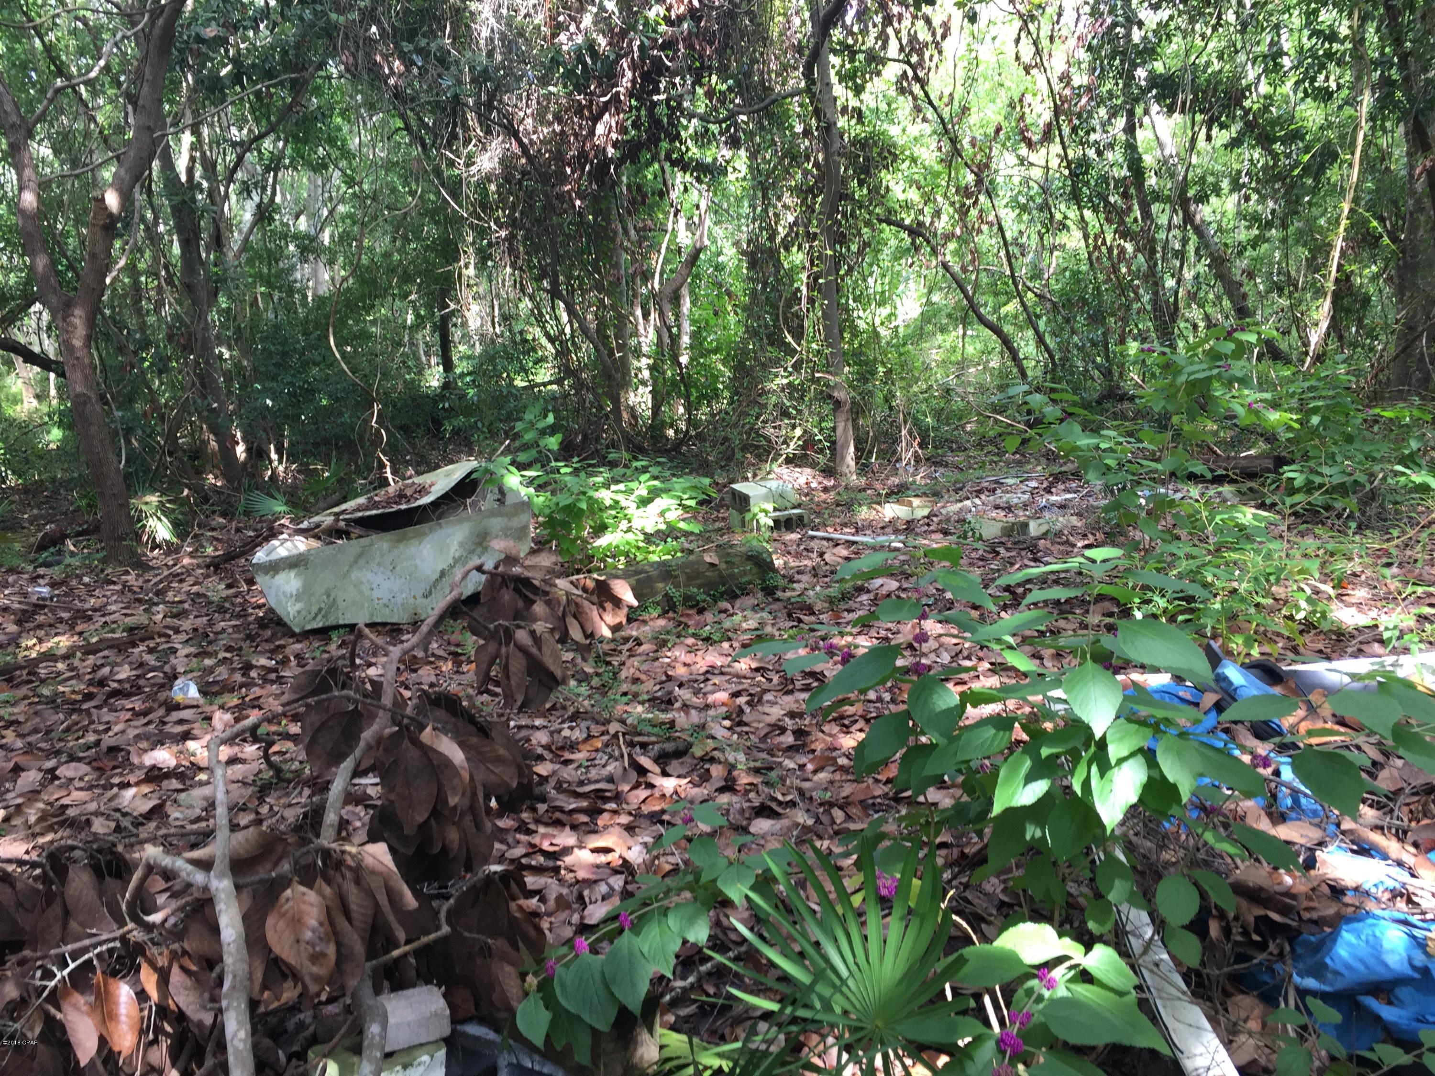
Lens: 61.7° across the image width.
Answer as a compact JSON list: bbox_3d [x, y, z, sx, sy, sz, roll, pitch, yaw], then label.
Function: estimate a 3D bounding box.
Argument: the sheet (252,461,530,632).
[{"bbox_3d":[-1.990,-0.001,7.260,1.600,0.800,1.000,-4,11,-20],"label":"sheet"}]

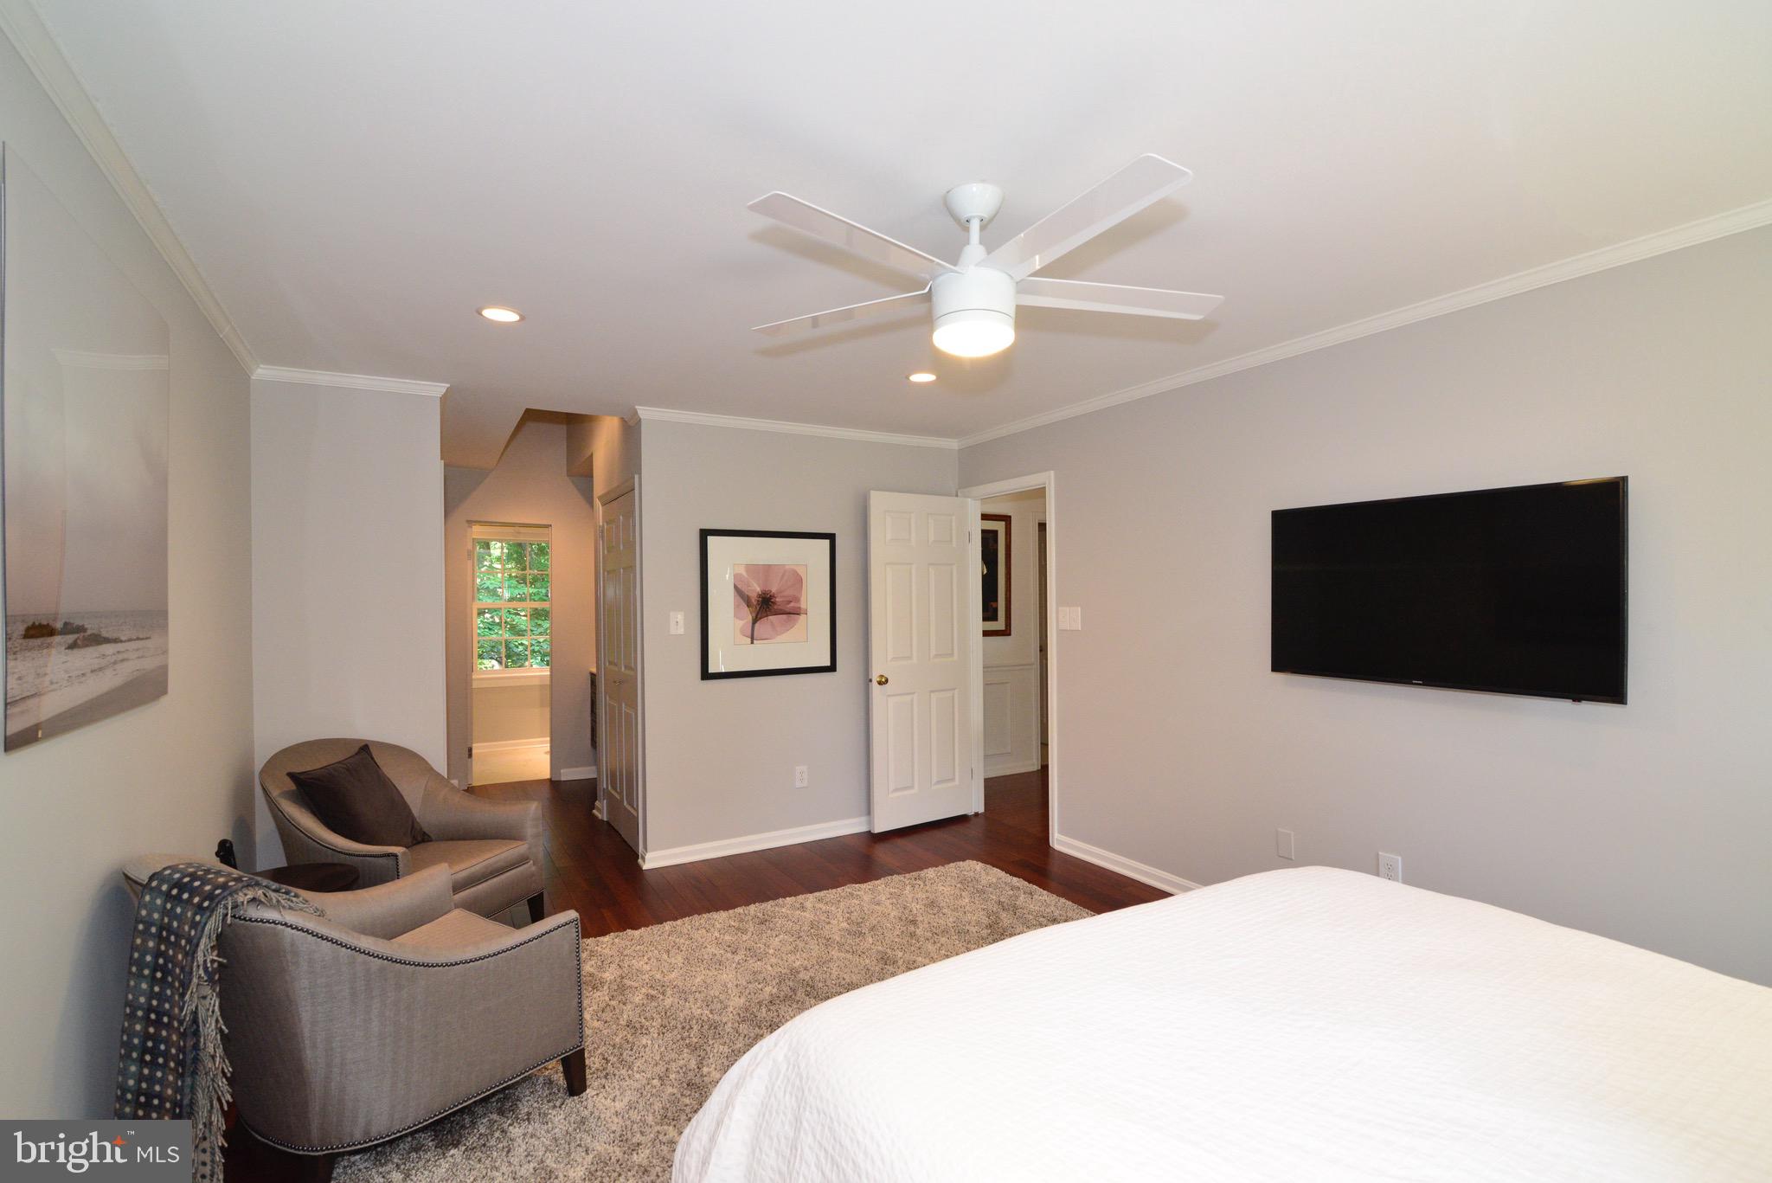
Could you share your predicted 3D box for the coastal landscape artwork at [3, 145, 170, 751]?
[{"bbox_3d":[-1.665,-0.230,1.682,0.020,0.985,0.980,-1,0,-31],"label":"coastal landscape artwork"}]

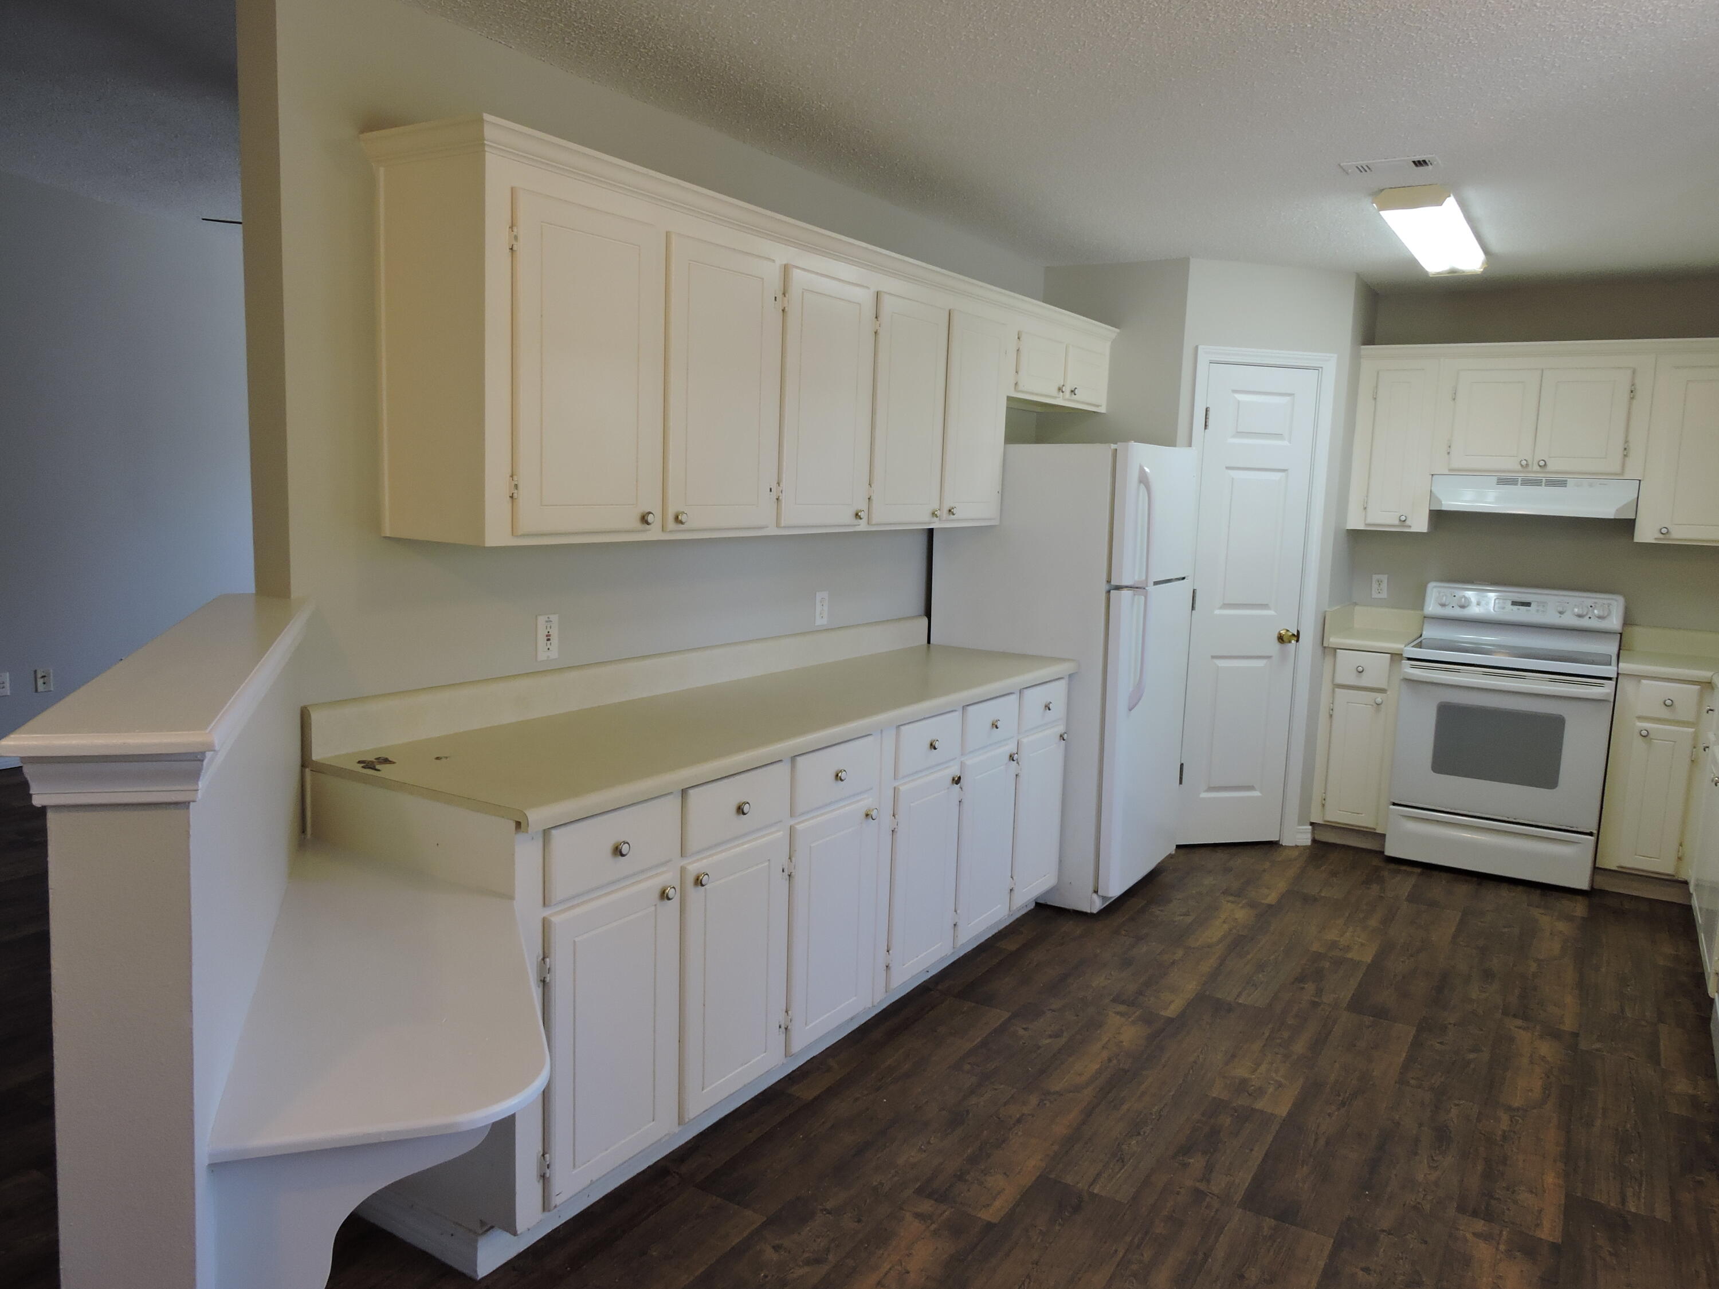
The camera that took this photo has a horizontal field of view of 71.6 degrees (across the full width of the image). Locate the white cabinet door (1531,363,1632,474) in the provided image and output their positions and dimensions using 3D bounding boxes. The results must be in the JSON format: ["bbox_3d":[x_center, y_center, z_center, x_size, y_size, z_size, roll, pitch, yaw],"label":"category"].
[{"bbox_3d":[2.873,-0.887,4.729,0.316,0.413,0.030,7,10,32],"label":"white cabinet door"}]

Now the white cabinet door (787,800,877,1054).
[{"bbox_3d":[-0.066,0.688,2.965,0.038,0.582,0.370,7,10,32],"label":"white cabinet door"}]

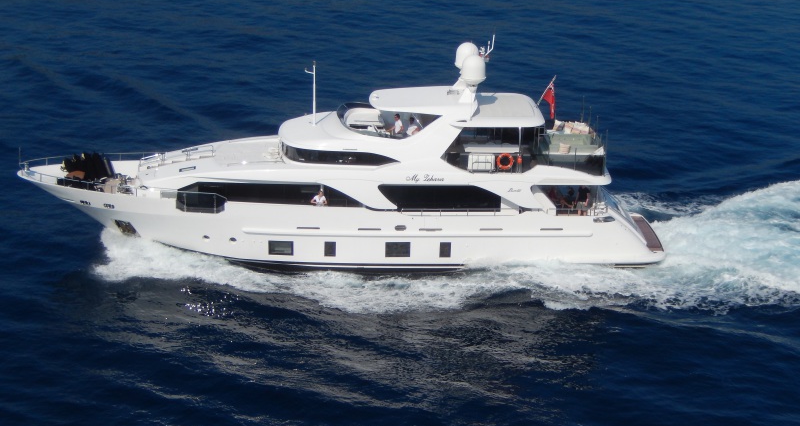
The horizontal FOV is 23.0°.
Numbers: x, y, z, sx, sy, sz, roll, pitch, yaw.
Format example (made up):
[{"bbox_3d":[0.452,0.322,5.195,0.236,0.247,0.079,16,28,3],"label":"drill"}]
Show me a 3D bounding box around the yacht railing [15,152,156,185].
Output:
[{"bbox_3d":[-13.932,-1.908,87.829,6.106,0.621,5.796,0,16,-6],"label":"yacht railing"}]

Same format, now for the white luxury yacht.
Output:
[{"bbox_3d":[-2.598,-3.005,88.642,28.928,10.246,7.038,0,16,-6],"label":"white luxury yacht"}]

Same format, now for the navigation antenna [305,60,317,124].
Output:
[{"bbox_3d":[-4.024,-5.343,87.806,0.528,2.908,0.166,0,16,-6],"label":"navigation antenna"}]

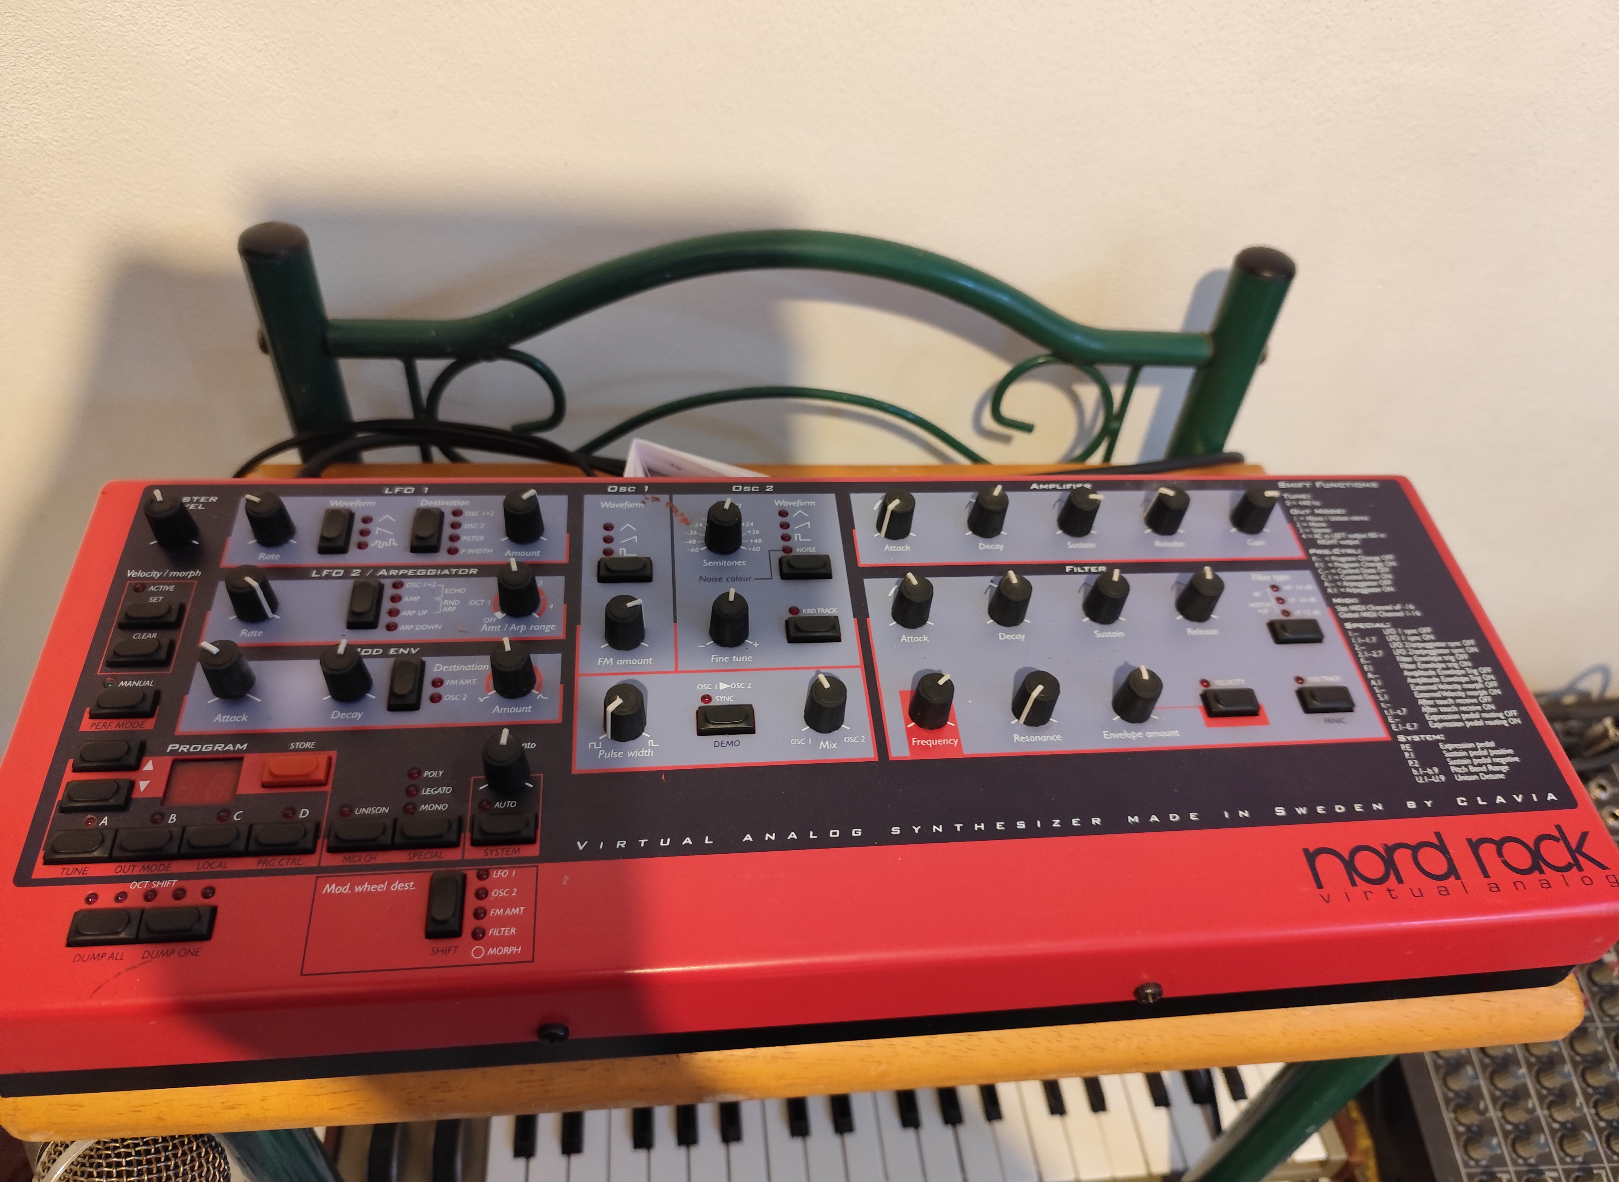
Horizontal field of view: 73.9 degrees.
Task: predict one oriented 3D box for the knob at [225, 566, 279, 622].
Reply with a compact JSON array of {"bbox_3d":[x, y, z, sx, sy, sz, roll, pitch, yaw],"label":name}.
[{"bbox_3d":[-0.161,0.000,0.310,0.012,0.014,0.012,4,54,-5],"label":"knob"}]

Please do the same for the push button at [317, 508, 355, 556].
[{"bbox_3d":[-0.146,-0.019,0.332,0.009,0.004,0.016,-1,55,-8],"label":"push button"}]

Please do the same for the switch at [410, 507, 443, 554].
[{"bbox_3d":[-0.116,-0.019,0.326,0.008,0.004,0.016,-1,55,-8],"label":"switch"}]

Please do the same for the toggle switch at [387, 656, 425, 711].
[{"bbox_3d":[-0.111,0.025,0.295,0.008,0.004,0.016,-1,55,-8],"label":"toggle switch"}]

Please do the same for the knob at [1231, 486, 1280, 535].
[{"bbox_3d":[0.150,-0.027,0.361,0.012,0.013,0.012,3,54,-5],"label":"knob"}]

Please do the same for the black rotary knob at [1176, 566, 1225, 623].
[{"bbox_3d":[0.124,0.001,0.341,0.011,0.013,0.012,9,54,-1],"label":"black rotary knob"}]

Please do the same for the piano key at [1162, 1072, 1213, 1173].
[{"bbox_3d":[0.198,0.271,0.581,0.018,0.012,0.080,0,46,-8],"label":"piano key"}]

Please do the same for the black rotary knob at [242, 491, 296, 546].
[{"bbox_3d":[-0.161,-0.022,0.321,0.012,0.013,0.011,3,54,-5],"label":"black rotary knob"}]

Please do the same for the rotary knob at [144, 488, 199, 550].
[{"bbox_3d":[-0.186,-0.021,0.313,0.012,0.013,0.012,-24,61,-22],"label":"rotary knob"}]

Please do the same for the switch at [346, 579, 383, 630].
[{"bbox_3d":[-0.128,0.003,0.310,0.008,0.004,0.016,-1,54,-8],"label":"switch"}]

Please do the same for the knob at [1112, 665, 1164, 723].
[{"bbox_3d":[0.099,0.031,0.322,0.012,0.014,0.012,1,54,-6],"label":"knob"}]

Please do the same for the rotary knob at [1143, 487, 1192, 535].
[{"bbox_3d":[0.119,-0.026,0.357,0.012,0.013,0.012,3,54,-5],"label":"rotary knob"}]

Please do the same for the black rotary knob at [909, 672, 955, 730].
[{"bbox_3d":[0.036,0.032,0.313,0.012,0.014,0.012,4,54,-5],"label":"black rotary knob"}]

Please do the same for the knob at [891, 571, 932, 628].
[{"bbox_3d":[0.032,0.003,0.324,0.012,0.013,0.012,3,54,-5],"label":"knob"}]

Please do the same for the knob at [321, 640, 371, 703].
[{"bbox_3d":[-0.125,0.022,0.290,0.012,0.013,0.012,4,54,-5],"label":"knob"}]

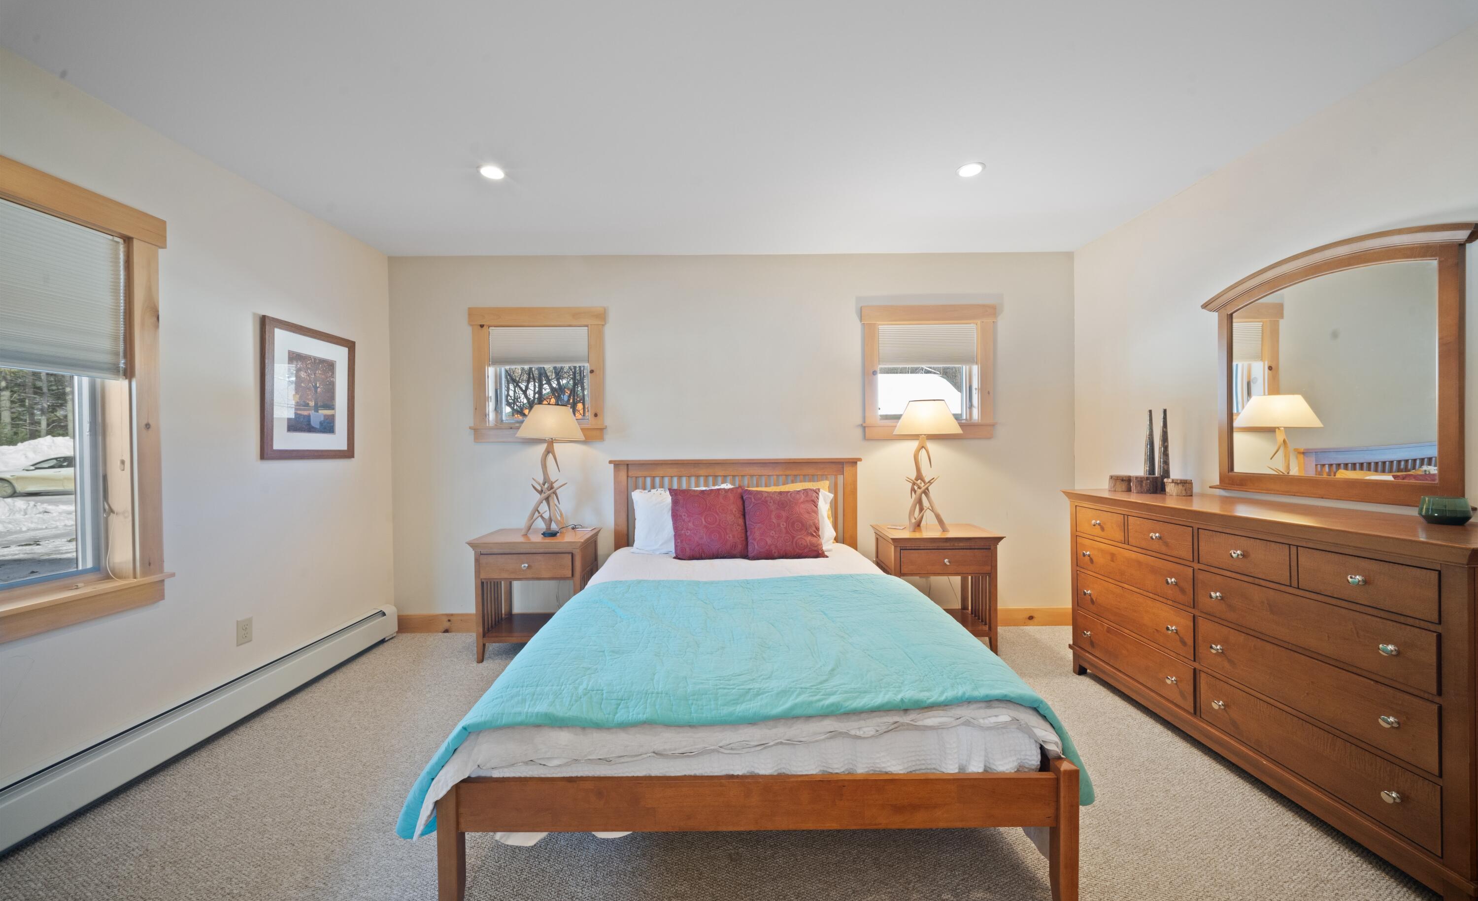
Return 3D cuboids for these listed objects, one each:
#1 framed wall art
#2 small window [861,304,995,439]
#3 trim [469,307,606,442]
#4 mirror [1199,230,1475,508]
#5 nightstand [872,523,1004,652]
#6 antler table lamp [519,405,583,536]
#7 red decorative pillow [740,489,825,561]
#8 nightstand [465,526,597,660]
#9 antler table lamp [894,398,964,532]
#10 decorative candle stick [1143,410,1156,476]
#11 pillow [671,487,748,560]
[{"bbox_3d":[-2.240,-0.293,2.587,0.030,0.680,0.575,0,1,0],"label":"framed wall art"},{"bbox_3d":[1.230,-0.506,3.227,0.870,0.865,0.100,0,1,0],"label":"small window"},{"bbox_3d":[-1.297,-0.489,3.215,0.880,0.865,0.100,0,1,0],"label":"trim"},{"bbox_3d":[2.144,-0.292,1.827,0.080,0.920,0.840,0,1,0],"label":"mirror"},{"bbox_3d":[1.188,0.825,2.979,0.625,0.678,0.460,0,1,0],"label":"nightstand"},{"bbox_3d":[-1.120,0.117,2.931,0.415,0.775,0.415,0,1,0],"label":"antler table lamp"},{"bbox_3d":[0.251,0.422,2.816,0.450,0.420,0.150,0,-19,0],"label":"red decorative pillow"},{"bbox_3d":[-1.187,0.845,2.943,0.625,0.678,0.465,0,1,0],"label":"nightstand"},{"bbox_3d":[1.133,0.092,2.942,0.415,0.785,0.415,0,1,0],"label":"antler table lamp"},{"bbox_3d":[2.056,0.000,2.470,0.062,0.405,0.062,0,1,0],"label":"decorative candle stick"},{"bbox_3d":[-0.175,0.419,2.814,0.430,0.420,0.150,0,-19,0],"label":"pillow"}]

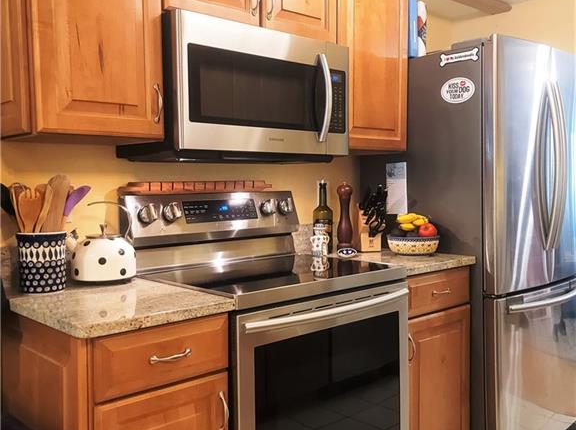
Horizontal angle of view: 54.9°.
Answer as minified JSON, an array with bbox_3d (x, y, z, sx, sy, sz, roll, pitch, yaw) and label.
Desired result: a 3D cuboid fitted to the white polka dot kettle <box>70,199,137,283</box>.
[{"bbox_3d":[-0.613,0.087,1.806,0.229,0.248,0.208,-1,3,-10],"label":"white polka dot kettle"}]

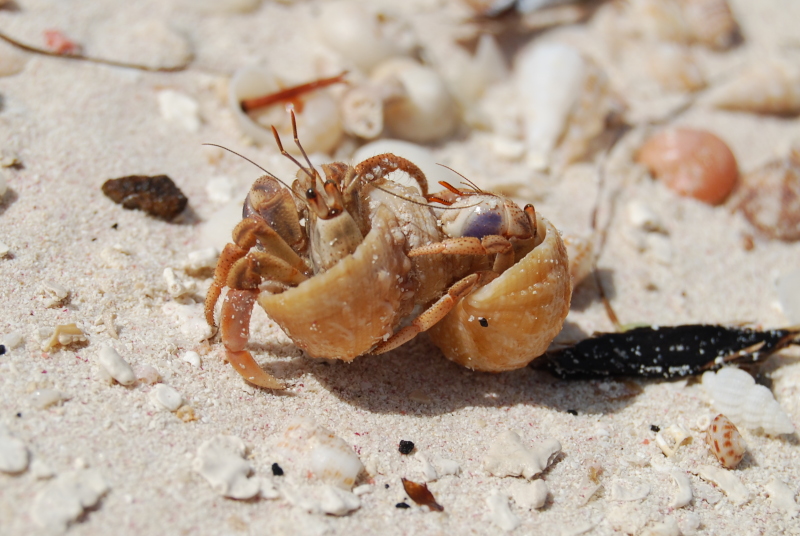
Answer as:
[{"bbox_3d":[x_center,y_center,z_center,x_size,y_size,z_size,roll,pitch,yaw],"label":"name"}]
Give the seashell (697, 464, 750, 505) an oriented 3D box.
[{"bbox_3d":[0.064,0.043,0.360,0.012,0.002,0.006,34,46,22],"label":"seashell"}]

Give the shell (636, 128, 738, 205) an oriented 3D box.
[{"bbox_3d":[0.067,-0.024,0.427,0.023,0.012,0.016,15,42,3],"label":"shell"}]

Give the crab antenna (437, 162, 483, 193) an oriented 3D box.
[{"bbox_3d":[0.012,-0.018,0.362,0.009,0.006,0.004,10,42,-4],"label":"crab antenna"}]

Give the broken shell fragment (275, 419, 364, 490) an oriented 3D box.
[{"bbox_3d":[-0.015,0.035,0.345,0.017,0.008,0.011,32,45,20],"label":"broken shell fragment"}]

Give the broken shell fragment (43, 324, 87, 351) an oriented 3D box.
[{"bbox_3d":[-0.077,0.016,0.419,0.009,0.004,0.005,0,33,0],"label":"broken shell fragment"}]

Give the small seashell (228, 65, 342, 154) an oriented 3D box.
[{"bbox_3d":[-0.031,-0.043,0.497,0.029,0.018,0.023,0,33,0],"label":"small seashell"}]

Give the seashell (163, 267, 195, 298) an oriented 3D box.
[{"bbox_3d":[-0.045,0.003,0.374,0.006,0.004,0.007,-10,47,-24],"label":"seashell"}]

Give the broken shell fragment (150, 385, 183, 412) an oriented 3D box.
[{"bbox_3d":[-0.051,0.029,0.400,0.007,0.004,0.007,0,33,0],"label":"broken shell fragment"}]

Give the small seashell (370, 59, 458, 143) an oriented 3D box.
[{"bbox_3d":[0.004,-0.046,0.501,0.023,0.018,0.021,0,33,0],"label":"small seashell"}]

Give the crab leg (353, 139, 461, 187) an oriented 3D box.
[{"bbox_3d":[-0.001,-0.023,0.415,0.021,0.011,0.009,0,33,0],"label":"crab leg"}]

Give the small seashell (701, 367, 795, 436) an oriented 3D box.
[{"bbox_3d":[0.071,0.028,0.374,0.021,0.008,0.009,30,45,18],"label":"small seashell"}]

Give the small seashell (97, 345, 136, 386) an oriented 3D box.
[{"bbox_3d":[-0.063,0.022,0.409,0.006,0.005,0.013,-19,37,-26],"label":"small seashell"}]

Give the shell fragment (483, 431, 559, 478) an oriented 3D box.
[{"bbox_3d":[0.025,0.039,0.382,0.017,0.005,0.011,0,33,0],"label":"shell fragment"}]

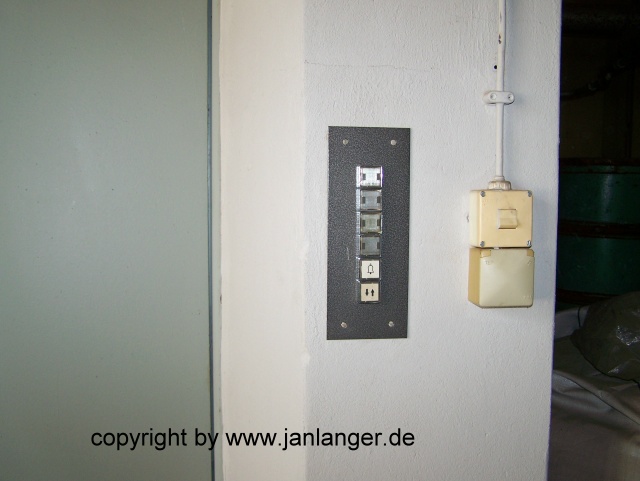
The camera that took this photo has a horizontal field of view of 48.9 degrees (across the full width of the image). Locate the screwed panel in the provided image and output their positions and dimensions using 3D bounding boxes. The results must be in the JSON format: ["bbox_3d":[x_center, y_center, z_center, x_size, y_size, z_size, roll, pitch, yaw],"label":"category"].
[{"bbox_3d":[0.058,-0.008,0.824,0.097,0.249,0.012,0,4,-7],"label":"screwed panel"}]

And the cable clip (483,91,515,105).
[{"bbox_3d":[0.211,-0.167,0.829,0.031,0.015,0.018,0,4,-7],"label":"cable clip"}]

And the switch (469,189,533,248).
[{"bbox_3d":[0.214,-0.026,0.830,0.066,0.067,0.038,0,4,-7],"label":"switch"}]

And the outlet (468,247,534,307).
[{"bbox_3d":[0.215,0.043,0.833,0.066,0.068,0.042,0,4,-7],"label":"outlet"}]

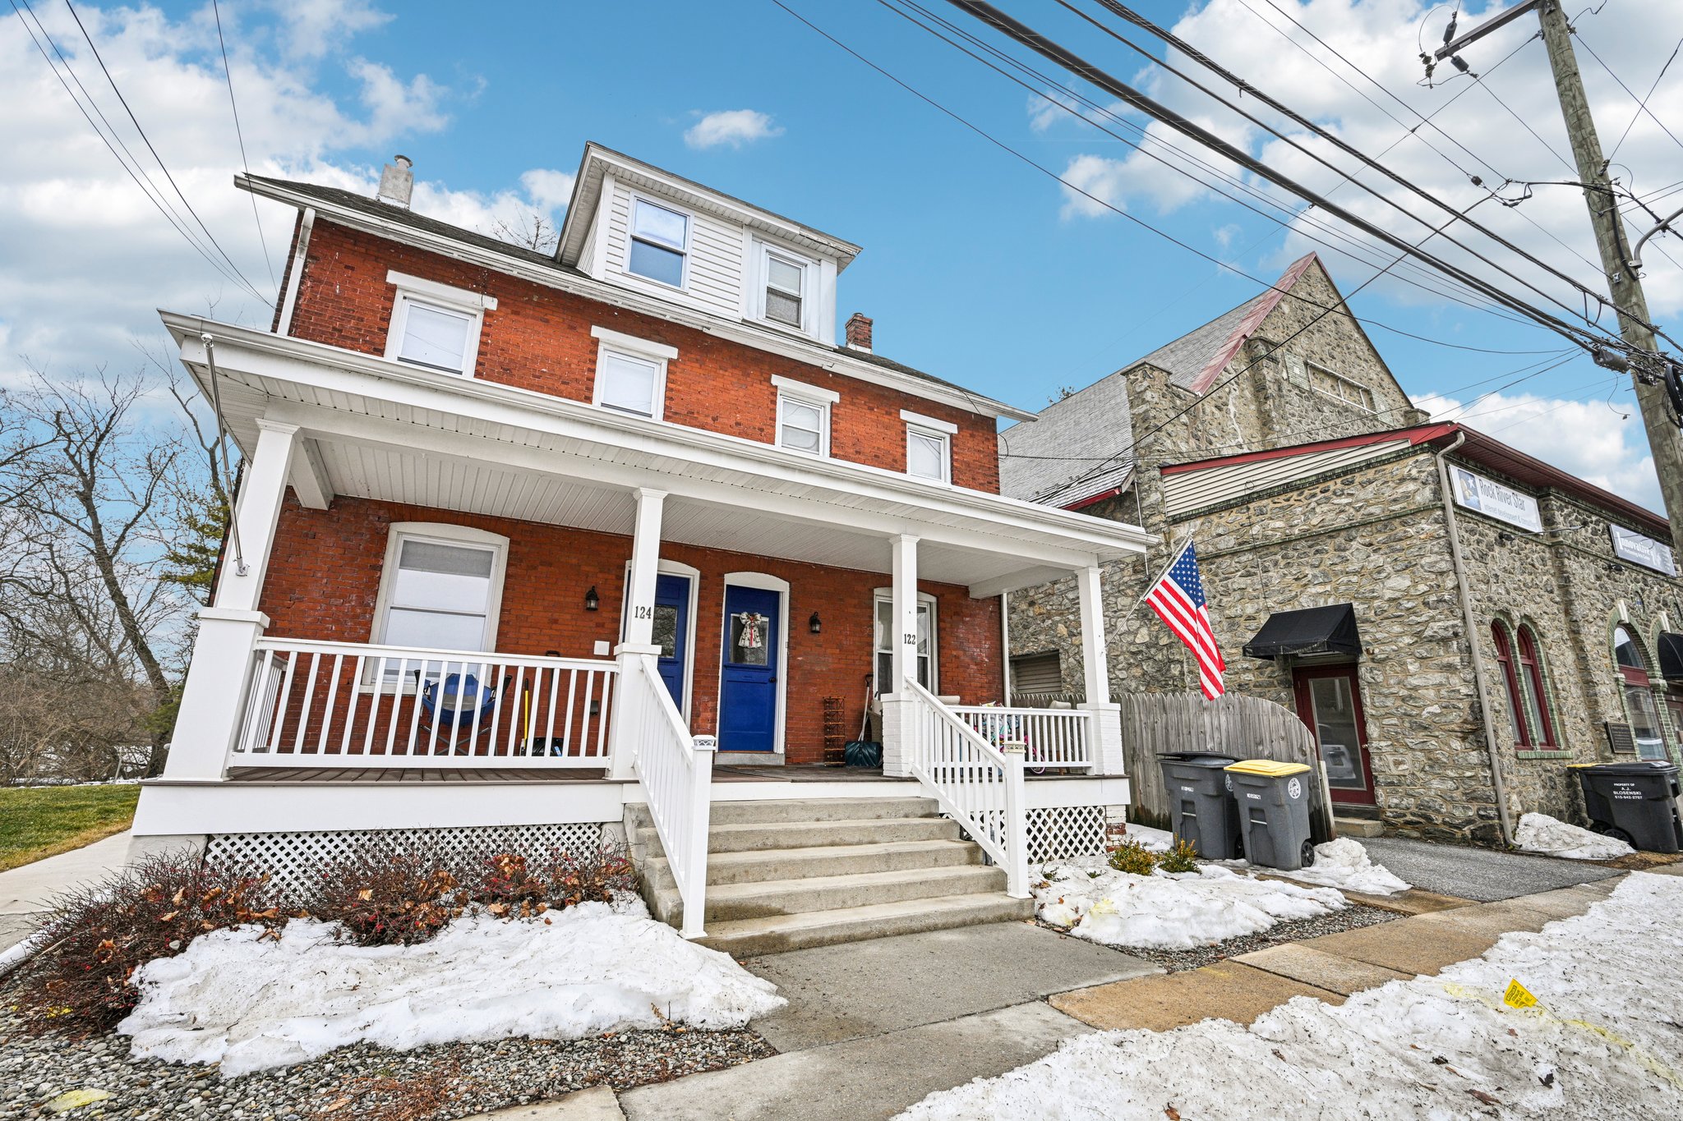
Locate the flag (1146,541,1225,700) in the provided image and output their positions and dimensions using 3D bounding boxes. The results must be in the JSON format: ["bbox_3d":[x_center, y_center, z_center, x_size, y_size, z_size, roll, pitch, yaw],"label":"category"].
[{"bbox_3d":[3.877,0.694,8.510,0.250,1.800,0.930,9,-15,-28],"label":"flag"}]

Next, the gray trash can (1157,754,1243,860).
[{"bbox_3d":[4.528,2.992,9.101,0.820,1.140,0.710,9,-15,-28],"label":"gray trash can"}]

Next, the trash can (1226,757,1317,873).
[{"bbox_3d":[4.976,2.932,8.667,0.750,1.080,0.650,9,-15,-28],"label":"trash can"}]

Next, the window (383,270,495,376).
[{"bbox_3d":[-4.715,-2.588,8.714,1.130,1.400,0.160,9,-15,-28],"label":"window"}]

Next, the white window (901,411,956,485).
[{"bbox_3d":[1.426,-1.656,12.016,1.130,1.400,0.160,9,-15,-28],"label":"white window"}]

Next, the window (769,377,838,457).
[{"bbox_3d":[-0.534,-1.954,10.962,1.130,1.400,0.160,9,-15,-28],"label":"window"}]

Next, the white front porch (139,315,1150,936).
[{"bbox_3d":[-0.722,0.943,7.705,9.900,4.400,4.250,9,-15,-28],"label":"white front porch"}]

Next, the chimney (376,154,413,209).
[{"bbox_3d":[-7.606,-6.477,12.802,0.450,1.000,0.450,9,-15,-28],"label":"chimney"}]

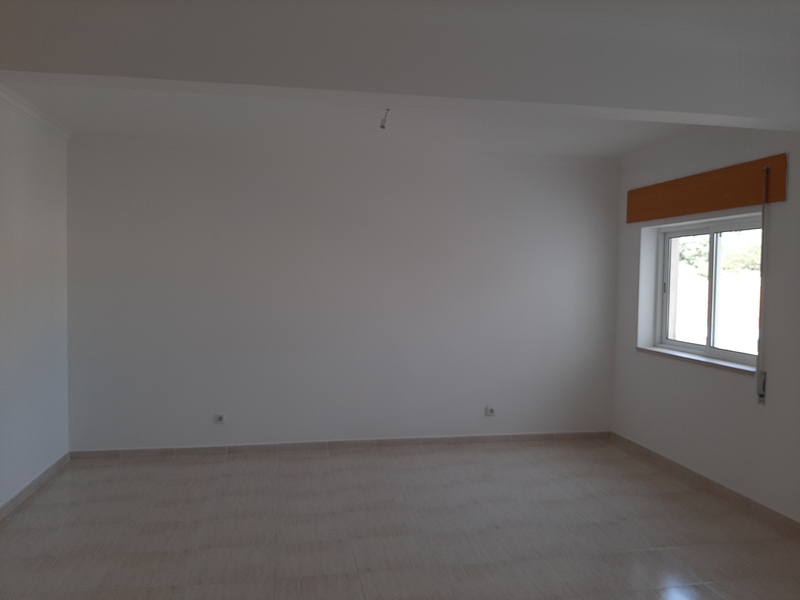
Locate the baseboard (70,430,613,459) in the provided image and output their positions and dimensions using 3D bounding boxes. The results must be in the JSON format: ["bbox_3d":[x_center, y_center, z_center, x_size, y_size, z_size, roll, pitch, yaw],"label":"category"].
[{"bbox_3d":[-0.341,1.298,5.604,4.866,0.075,0.014,0,3,-10],"label":"baseboard"}]

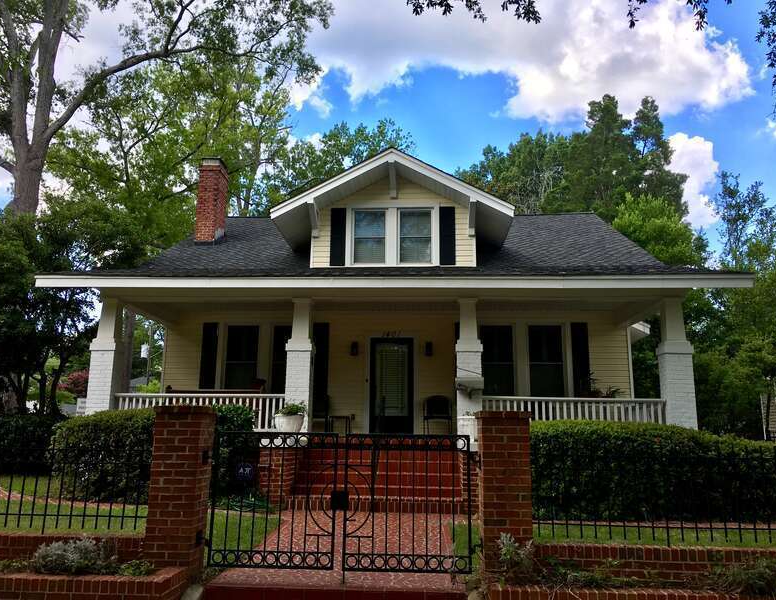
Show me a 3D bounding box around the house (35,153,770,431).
[{"bbox_3d":[0.320,0.612,17.337,11.350,7.700,13.800,0,-11,3],"label":"house"}]

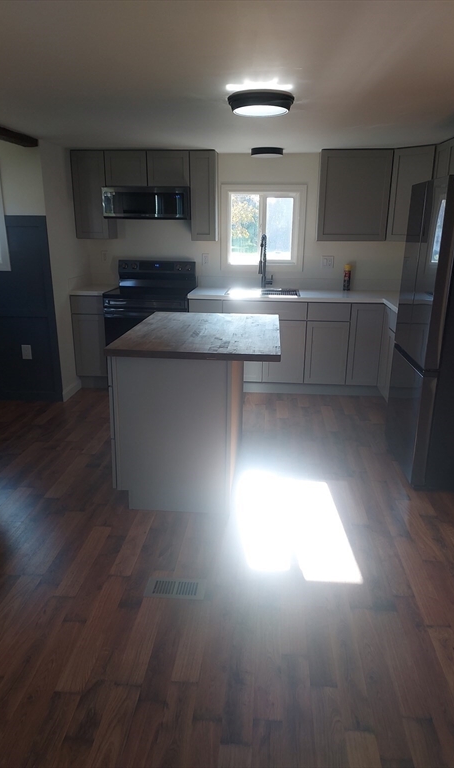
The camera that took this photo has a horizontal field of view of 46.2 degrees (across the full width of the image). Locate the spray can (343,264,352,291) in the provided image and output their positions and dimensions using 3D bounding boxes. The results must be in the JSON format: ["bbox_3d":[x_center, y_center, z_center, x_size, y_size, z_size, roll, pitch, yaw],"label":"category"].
[{"bbox_3d":[1.161,-1.018,5.104,0.066,0.252,0.066,0,17,0],"label":"spray can"}]

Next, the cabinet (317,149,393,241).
[{"bbox_3d":[1.122,-1.668,4.771,0.598,0.752,0.326,2,17,5],"label":"cabinet"}]

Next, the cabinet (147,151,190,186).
[{"bbox_3d":[-0.504,-1.950,4.878,0.381,0.307,0.329,2,17,4],"label":"cabinet"}]

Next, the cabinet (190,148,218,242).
[{"bbox_3d":[-0.202,-1.726,4.922,0.229,0.757,0.329,2,17,4],"label":"cabinet"}]

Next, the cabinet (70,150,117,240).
[{"bbox_3d":[-1.227,-1.755,4.990,0.302,0.757,0.329,2,17,4],"label":"cabinet"}]

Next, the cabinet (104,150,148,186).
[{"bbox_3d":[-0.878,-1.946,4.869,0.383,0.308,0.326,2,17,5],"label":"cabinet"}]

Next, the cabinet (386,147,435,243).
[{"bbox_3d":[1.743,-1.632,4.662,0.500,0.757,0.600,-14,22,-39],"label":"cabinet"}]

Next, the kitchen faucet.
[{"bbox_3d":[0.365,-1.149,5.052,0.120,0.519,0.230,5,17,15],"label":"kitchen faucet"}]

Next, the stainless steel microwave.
[{"bbox_3d":[-0.684,-1.641,4.873,0.768,0.267,0.460,2,17,5],"label":"stainless steel microwave"}]

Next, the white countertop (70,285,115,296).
[{"bbox_3d":[-1.244,-0.898,5.086,0.302,0.037,0.641,2,17,4],"label":"white countertop"}]

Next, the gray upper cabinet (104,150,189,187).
[{"bbox_3d":[-0.688,-1.940,4.853,0.764,0.308,0.326,2,17,5],"label":"gray upper cabinet"}]

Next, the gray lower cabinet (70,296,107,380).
[{"bbox_3d":[-1.247,-0.502,5.218,0.302,0.800,0.616,2,17,4],"label":"gray lower cabinet"}]

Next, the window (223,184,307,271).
[{"bbox_3d":[0.348,-1.484,5.088,0.793,0.773,0.100,2,17,5],"label":"window"}]

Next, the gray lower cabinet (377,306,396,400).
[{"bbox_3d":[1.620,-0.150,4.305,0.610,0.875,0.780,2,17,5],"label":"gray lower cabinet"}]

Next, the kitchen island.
[{"bbox_3d":[-0.127,0.100,3.380,0.888,0.904,1.204,2,17,5],"label":"kitchen island"}]

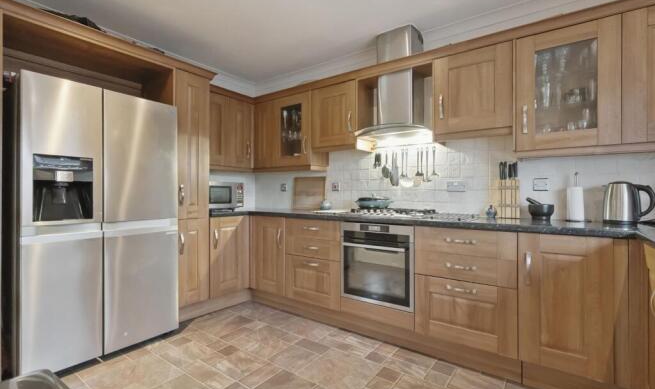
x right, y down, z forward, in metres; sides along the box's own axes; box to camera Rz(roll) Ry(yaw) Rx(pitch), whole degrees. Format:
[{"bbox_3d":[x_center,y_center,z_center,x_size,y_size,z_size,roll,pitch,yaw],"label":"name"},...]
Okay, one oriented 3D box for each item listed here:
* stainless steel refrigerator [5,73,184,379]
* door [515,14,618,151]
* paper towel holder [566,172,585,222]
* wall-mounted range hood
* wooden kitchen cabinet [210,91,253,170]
[{"bbox_3d":[-1.748,0.208,2.190,0.750,1.800,0.890,0,0,37],"label":"stainless steel refrigerator"},{"bbox_3d":[1.440,-0.643,1.767,0.490,0.728,0.025,0,0,34],"label":"door"},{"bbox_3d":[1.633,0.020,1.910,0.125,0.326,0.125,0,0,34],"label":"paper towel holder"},{"bbox_3d":[0.561,-0.895,2.413,0.600,0.870,0.500,0,0,35],"label":"wall-mounted range hood"},{"bbox_3d":[-1.167,-0.648,3.142,0.340,0.760,0.620,0,0,37],"label":"wooden kitchen cabinet"}]

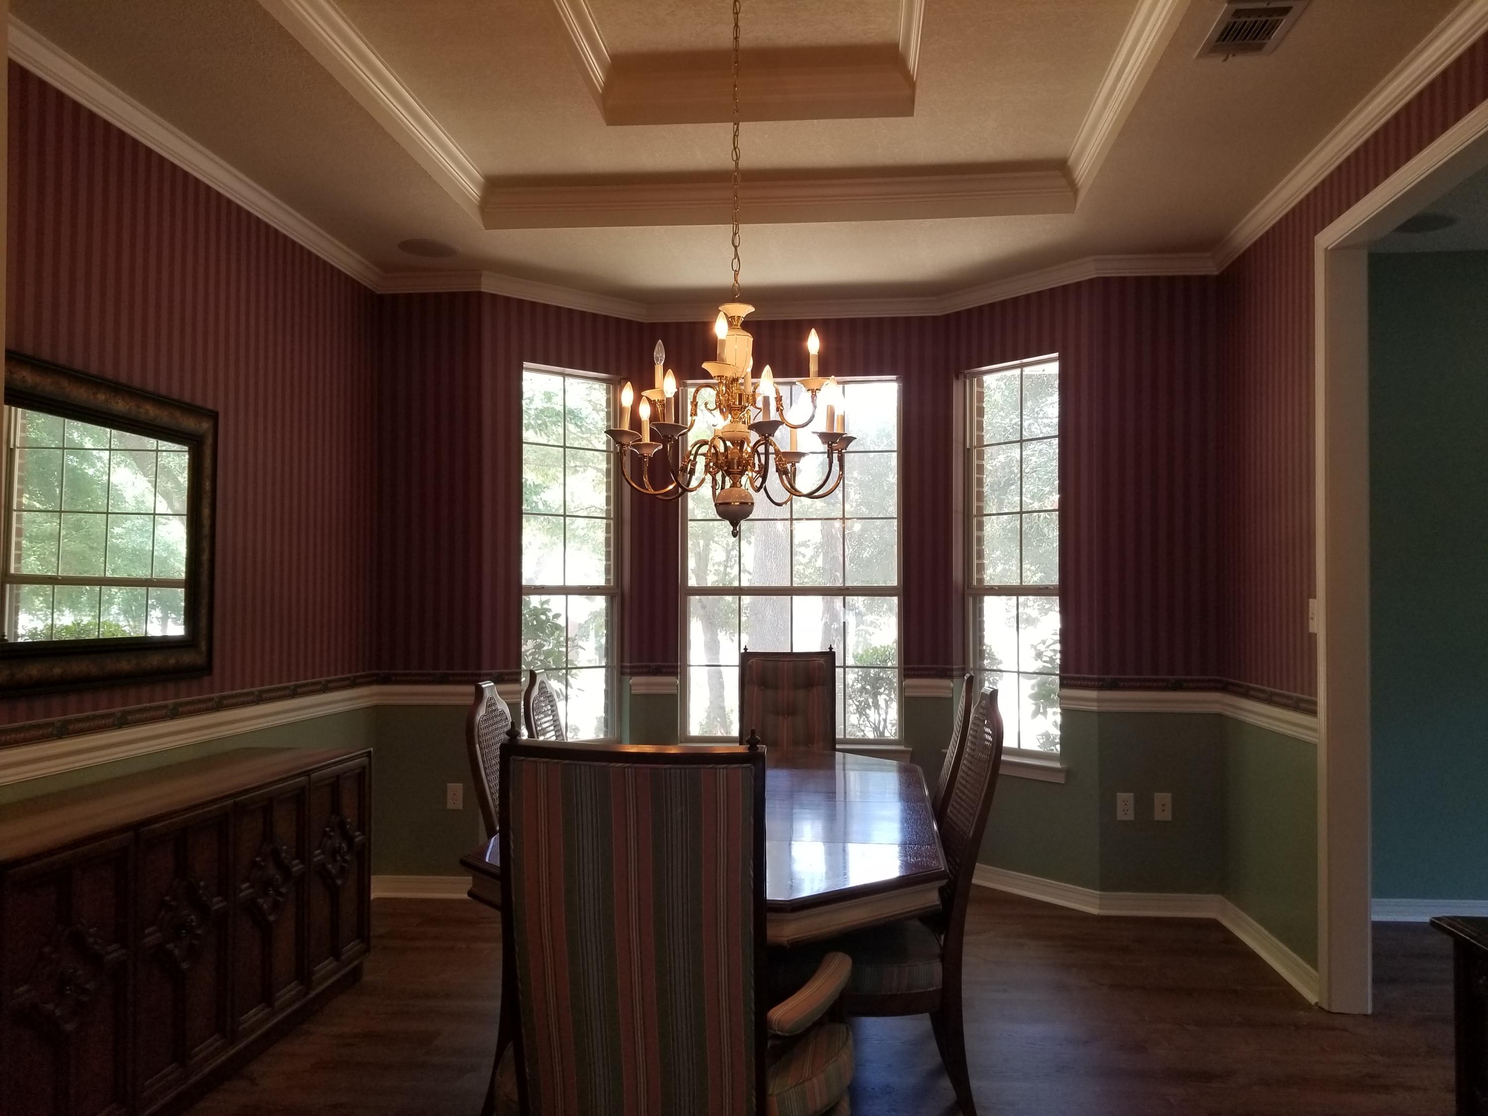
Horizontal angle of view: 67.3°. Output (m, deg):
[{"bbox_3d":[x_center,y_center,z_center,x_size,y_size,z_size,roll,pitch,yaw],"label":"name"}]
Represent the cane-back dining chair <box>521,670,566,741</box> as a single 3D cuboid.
[{"bbox_3d":[-0.348,0.890,3.486,0.600,1.070,0.500,0,-2,6],"label":"cane-back dining chair"}]

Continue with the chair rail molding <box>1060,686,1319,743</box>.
[{"bbox_3d":[1.606,0.583,4.207,0.625,0.090,1.120,0,-2,6],"label":"chair rail molding"}]

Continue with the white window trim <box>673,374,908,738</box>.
[{"bbox_3d":[0.225,0.011,5.439,1.080,1.790,0.110,0,-2,6],"label":"white window trim"}]

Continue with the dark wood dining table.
[{"bbox_3d":[-0.008,1.035,3.043,1.020,0.755,2.040,0,-2,6],"label":"dark wood dining table"}]

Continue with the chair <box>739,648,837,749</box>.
[{"bbox_3d":[0.148,0.908,4.339,0.620,1.100,0.660,0,-2,6],"label":"chair"}]

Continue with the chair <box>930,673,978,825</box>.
[{"bbox_3d":[0.401,0.911,3.459,0.620,1.105,0.510,0,-2,7],"label":"chair"}]

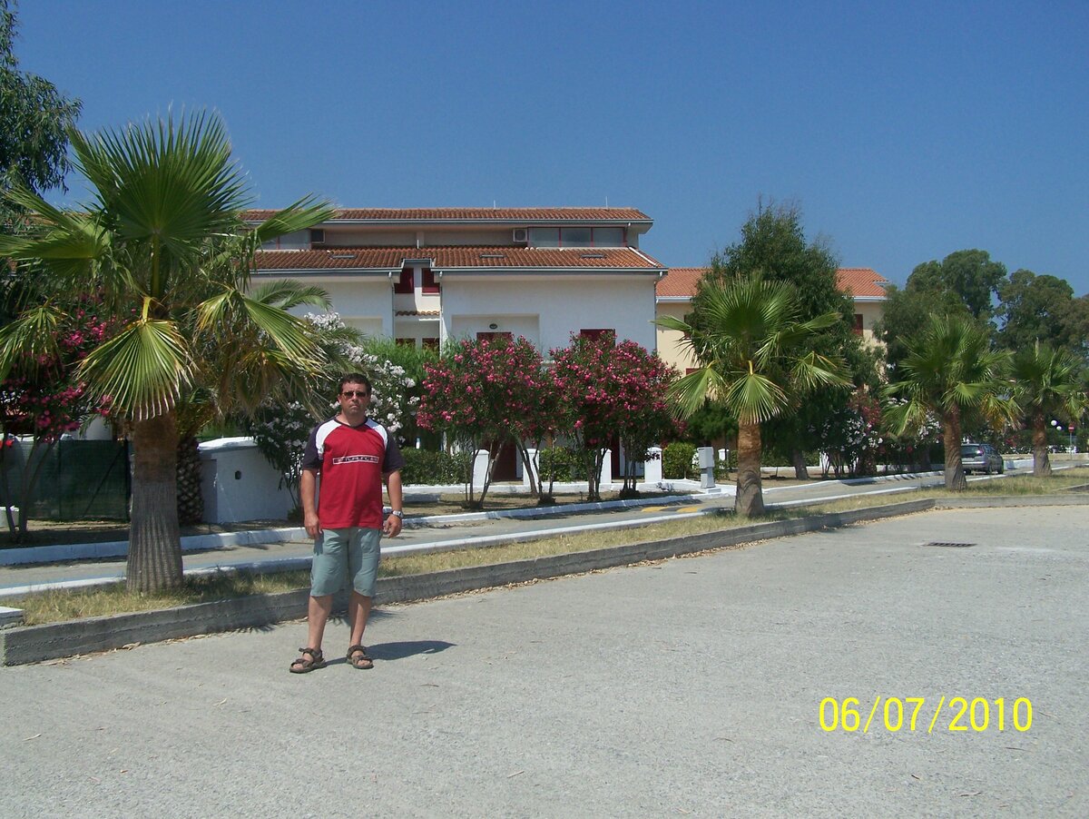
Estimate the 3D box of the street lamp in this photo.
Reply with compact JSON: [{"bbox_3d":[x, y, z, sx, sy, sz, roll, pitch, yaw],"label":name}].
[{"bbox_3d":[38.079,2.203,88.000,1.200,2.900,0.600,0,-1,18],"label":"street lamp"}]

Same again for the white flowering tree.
[{"bbox_3d":[-3.751,0.040,21.000,2.950,3.450,2.800,0,-1,0],"label":"white flowering tree"}]

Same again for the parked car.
[{"bbox_3d":[22.526,2.539,62.000,1.800,1.600,4.400,-1,-2,33],"label":"parked car"}]

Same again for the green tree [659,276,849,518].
[{"bbox_3d":[3.108,-0.181,17.700,2.750,3.500,2.750,0,-1,0],"label":"green tree"}]

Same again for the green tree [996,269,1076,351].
[{"bbox_3d":[41.148,-3.830,100.000,7.200,15.500,7.000,0,-1,0],"label":"green tree"}]

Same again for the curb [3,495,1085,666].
[{"bbox_3d":[3.220,1.653,16.441,2.026,0.240,22.585,-1,-2,40],"label":"curb"}]

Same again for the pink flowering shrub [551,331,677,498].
[{"bbox_3d":[1.485,0.107,25.600,2.600,3.500,2.600,0,-1,0],"label":"pink flowering shrub"}]

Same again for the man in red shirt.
[{"bbox_3d":[-1.182,0.669,7.200,0.650,1.760,0.400,0,-1,-7],"label":"man in red shirt"}]

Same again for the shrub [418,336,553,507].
[{"bbox_3d":[-1.123,0.231,22.600,2.450,3.200,2.450,0,-1,0],"label":"shrub"}]

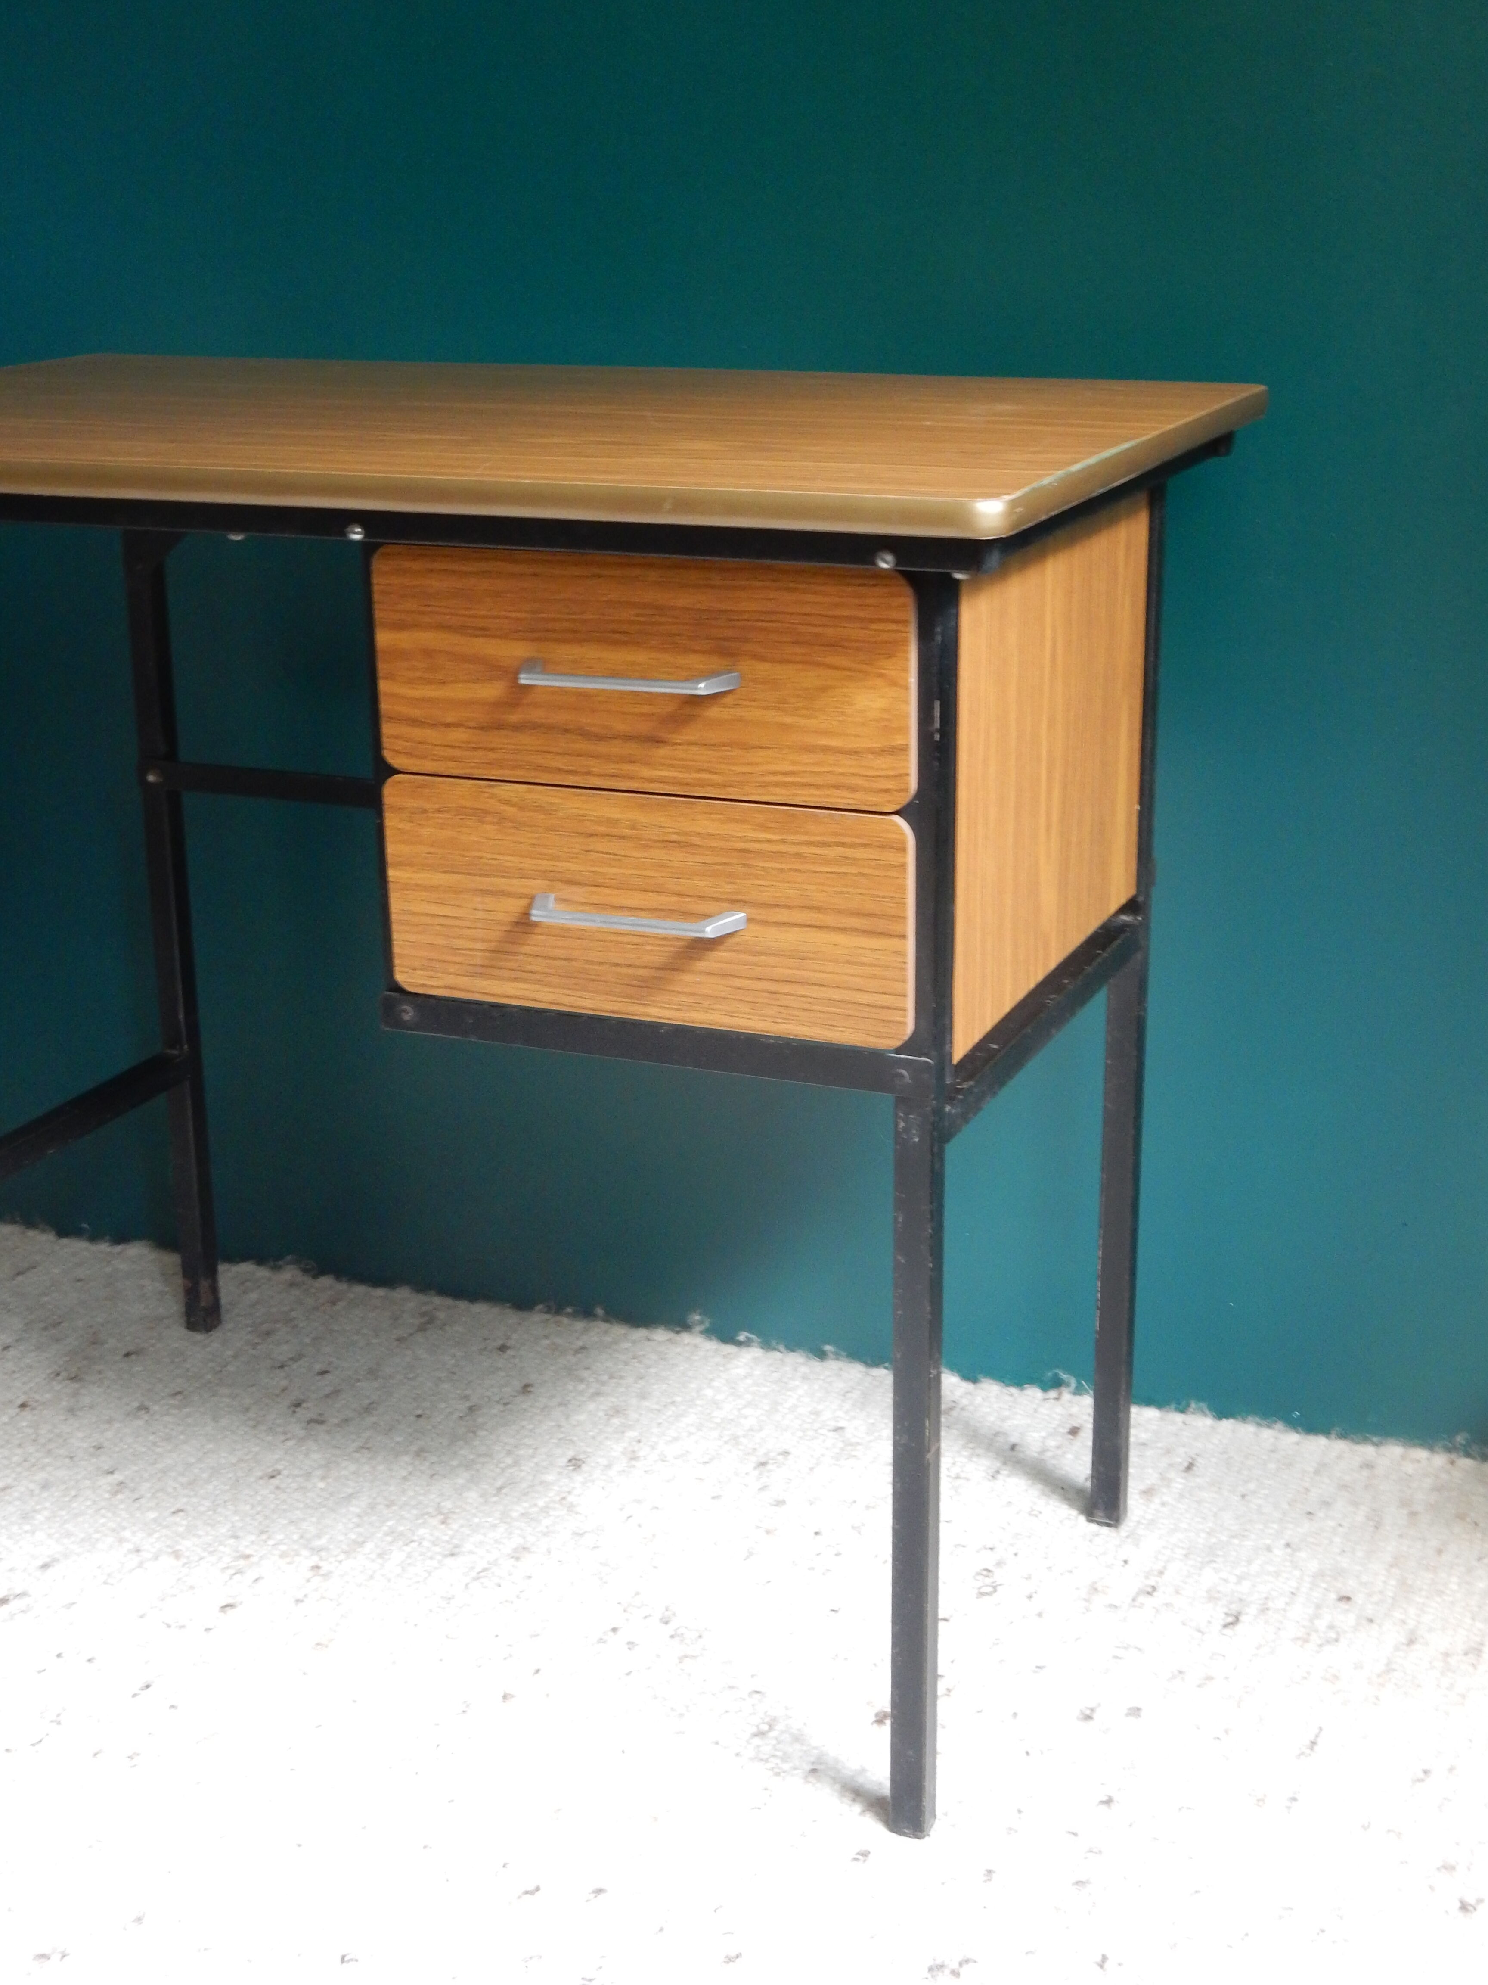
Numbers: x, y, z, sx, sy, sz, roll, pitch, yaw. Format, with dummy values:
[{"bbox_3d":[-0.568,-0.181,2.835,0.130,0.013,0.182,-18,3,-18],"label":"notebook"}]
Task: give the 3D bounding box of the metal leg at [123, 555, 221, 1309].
[{"bbox_3d":[-0.437,-0.056,2.220,0.021,0.674,0.021,7,19,22],"label":"metal leg"}]

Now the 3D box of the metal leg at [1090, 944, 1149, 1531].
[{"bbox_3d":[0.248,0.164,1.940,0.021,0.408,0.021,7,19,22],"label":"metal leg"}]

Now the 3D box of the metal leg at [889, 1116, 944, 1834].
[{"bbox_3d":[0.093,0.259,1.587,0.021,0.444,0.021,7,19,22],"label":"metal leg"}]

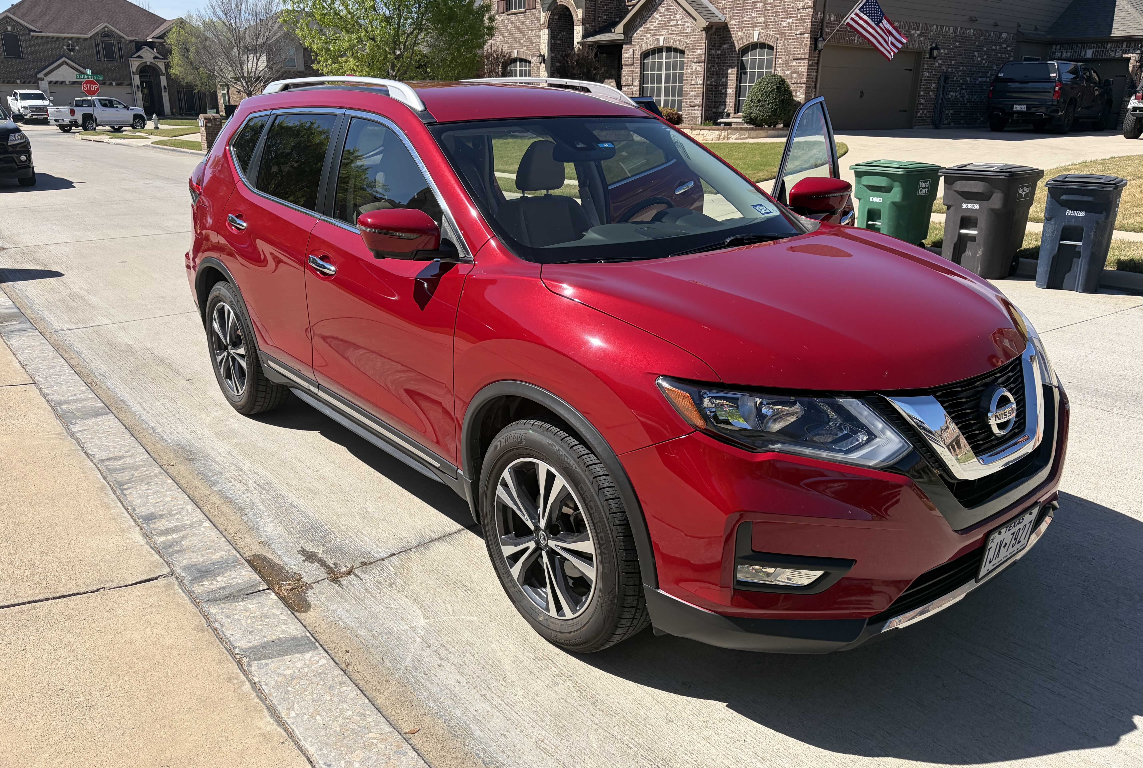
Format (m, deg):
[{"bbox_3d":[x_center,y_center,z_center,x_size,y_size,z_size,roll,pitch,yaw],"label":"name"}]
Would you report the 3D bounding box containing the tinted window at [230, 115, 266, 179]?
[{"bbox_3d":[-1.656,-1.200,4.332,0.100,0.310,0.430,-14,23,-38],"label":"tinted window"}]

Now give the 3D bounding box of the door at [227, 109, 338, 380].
[{"bbox_3d":[-1.337,-0.674,3.975,0.240,1.140,1.060,-14,23,-38],"label":"door"}]

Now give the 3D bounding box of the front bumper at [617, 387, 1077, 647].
[{"bbox_3d":[1.016,0.296,2.606,1.830,0.600,0.650,-14,23,-38],"label":"front bumper"}]

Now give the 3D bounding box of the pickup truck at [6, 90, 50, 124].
[{"bbox_3d":[-34.401,-17.670,54.712,2.100,1.980,5.900,-13,22,-37],"label":"pickup truck"}]

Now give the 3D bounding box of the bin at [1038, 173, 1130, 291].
[{"bbox_3d":[4.960,-1.485,8.420,0.600,1.040,0.770,14,22,37],"label":"bin"}]

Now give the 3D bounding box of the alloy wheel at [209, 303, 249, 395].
[{"bbox_3d":[-1.744,-0.203,4.602,0.190,0.490,0.490,-14,23,-38],"label":"alloy wheel"}]

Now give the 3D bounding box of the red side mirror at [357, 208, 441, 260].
[{"bbox_3d":[-0.571,-0.495,2.850,0.245,0.165,0.185,-14,23,-38],"label":"red side mirror"}]

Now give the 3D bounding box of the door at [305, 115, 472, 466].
[{"bbox_3d":[-0.659,-0.393,3.180,0.270,1.170,1.160,-15,23,-37],"label":"door"}]

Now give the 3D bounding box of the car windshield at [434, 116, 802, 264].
[{"bbox_3d":[0.200,-0.776,3.272,1.380,0.150,0.860,-15,56,-37],"label":"car windshield"}]

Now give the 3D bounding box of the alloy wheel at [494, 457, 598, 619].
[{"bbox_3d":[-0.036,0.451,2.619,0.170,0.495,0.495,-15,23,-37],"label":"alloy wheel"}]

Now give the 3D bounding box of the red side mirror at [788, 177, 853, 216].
[{"bbox_3d":[1.111,-0.827,3.795,0.260,0.175,0.170,10,21,29],"label":"red side mirror"}]

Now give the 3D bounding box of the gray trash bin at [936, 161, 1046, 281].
[{"bbox_3d":[4.270,-1.680,8.890,0.850,1.100,0.720,-15,24,-41],"label":"gray trash bin"}]

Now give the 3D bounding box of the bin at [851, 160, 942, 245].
[{"bbox_3d":[3.770,-2.050,10.065,0.860,1.070,0.730,-14,23,-38],"label":"bin"}]

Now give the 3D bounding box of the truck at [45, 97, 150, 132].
[{"bbox_3d":[-28.800,-16.450,52.400,2.060,1.950,5.900,6,19,16],"label":"truck"}]

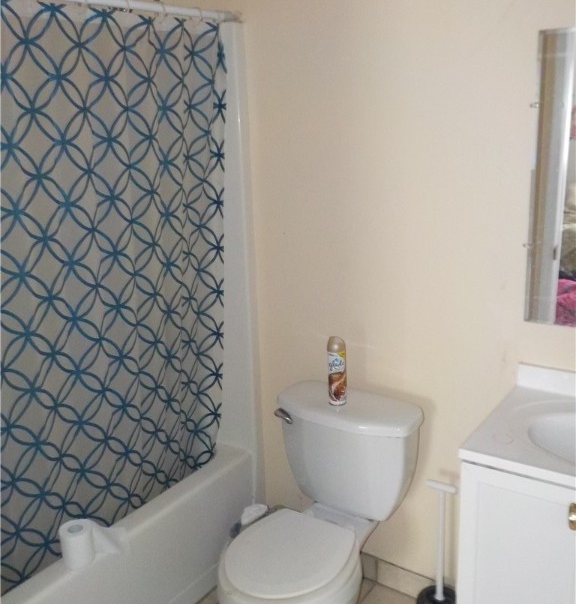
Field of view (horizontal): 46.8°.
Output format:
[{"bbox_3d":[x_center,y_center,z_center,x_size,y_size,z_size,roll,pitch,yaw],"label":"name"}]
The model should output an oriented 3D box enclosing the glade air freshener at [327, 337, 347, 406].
[{"bbox_3d":[0.149,0.206,2.015,0.055,0.210,0.055,-1,15,4],"label":"glade air freshener"}]

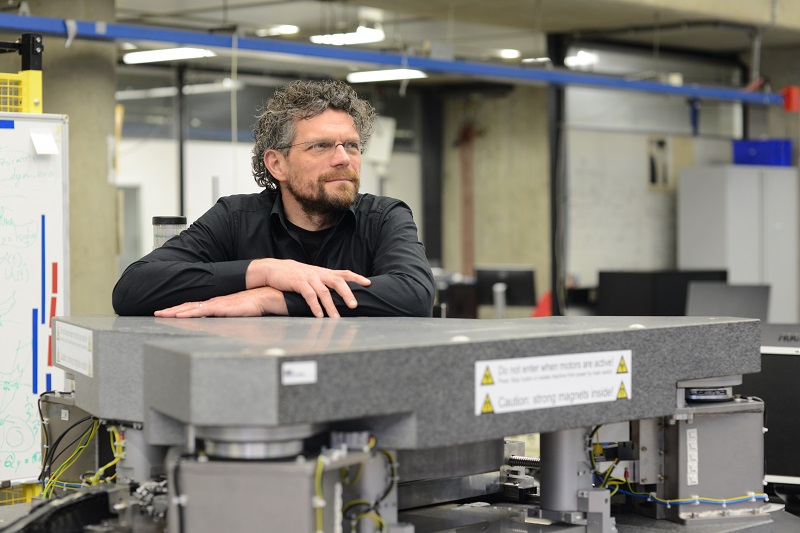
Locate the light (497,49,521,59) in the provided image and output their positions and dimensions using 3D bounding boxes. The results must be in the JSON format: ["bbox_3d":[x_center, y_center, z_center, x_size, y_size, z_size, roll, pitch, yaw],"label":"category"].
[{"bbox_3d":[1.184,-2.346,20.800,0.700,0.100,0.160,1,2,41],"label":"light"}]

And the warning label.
[{"bbox_3d":[0.256,0.186,3.066,0.003,0.084,0.422,1,2,41],"label":"warning label"}]

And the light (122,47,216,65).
[{"bbox_3d":[-2.510,-2.274,20.300,1.280,0.100,0.160,1,2,41],"label":"light"}]

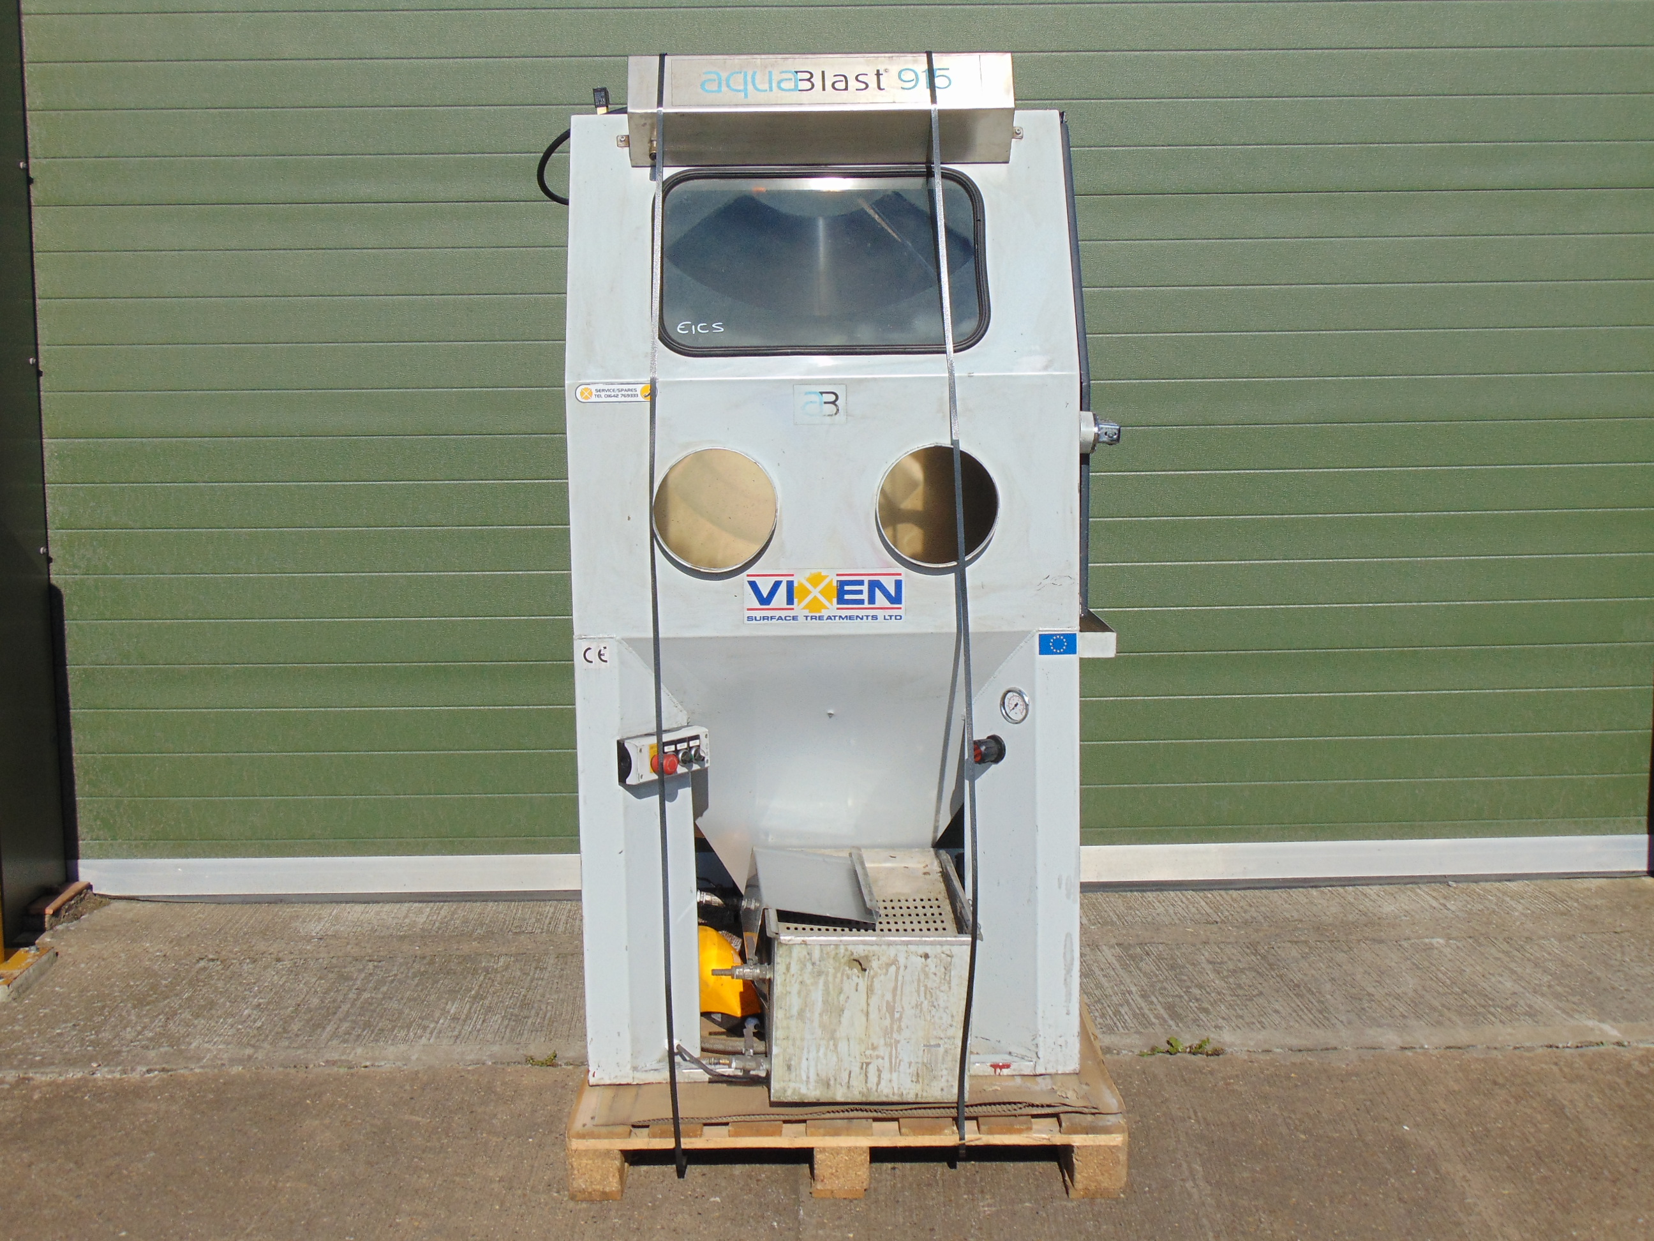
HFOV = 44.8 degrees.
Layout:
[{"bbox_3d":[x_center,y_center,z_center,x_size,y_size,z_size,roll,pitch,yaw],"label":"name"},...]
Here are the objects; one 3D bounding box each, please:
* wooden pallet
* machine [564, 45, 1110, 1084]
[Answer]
[{"bbox_3d":[0.042,0.893,4.168,1.000,0.140,1.200,-1,7,1],"label":"wooden pallet"},{"bbox_3d":[0.026,-0.112,4.011,1.005,1.888,0.920,-1,7,-1],"label":"machine"}]

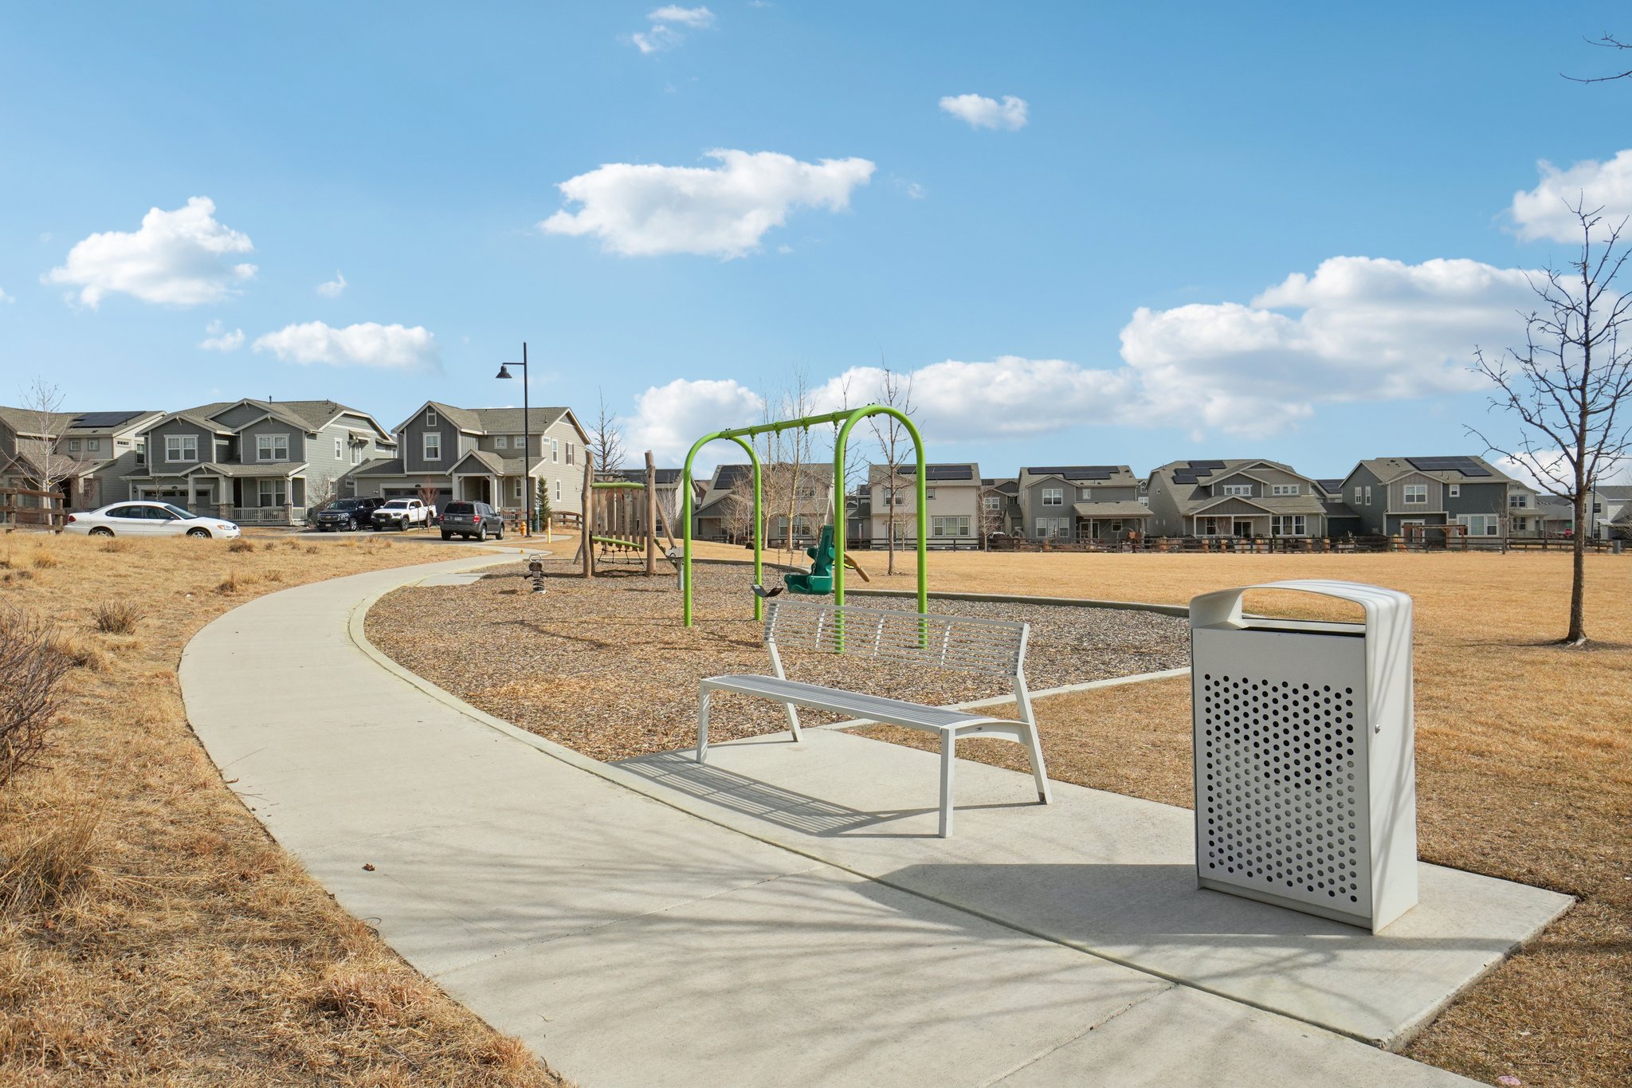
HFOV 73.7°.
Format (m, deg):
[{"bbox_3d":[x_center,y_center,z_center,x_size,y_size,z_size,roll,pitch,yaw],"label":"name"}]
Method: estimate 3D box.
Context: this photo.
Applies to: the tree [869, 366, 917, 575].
[{"bbox_3d":[1.914,-1.852,27.000,1.350,5.250,1.350,-1,1,0],"label":"tree"}]

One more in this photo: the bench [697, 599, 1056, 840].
[{"bbox_3d":[0.206,0.768,5.399,0.641,0.829,1.891,-3,3,-39],"label":"bench"}]

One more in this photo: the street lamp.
[{"bbox_3d":[-13.917,-4.836,50.000,1.600,8.900,0.720,-1,1,0],"label":"street lamp"}]

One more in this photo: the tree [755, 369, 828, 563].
[{"bbox_3d":[-1.202,-4.115,54.000,3.600,9.500,3.600,-1,1,0],"label":"tree"}]

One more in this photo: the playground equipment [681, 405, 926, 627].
[{"bbox_3d":[-0.265,-0.190,12.254,1.103,2.462,3.612,-2,2,-31],"label":"playground equipment"}]

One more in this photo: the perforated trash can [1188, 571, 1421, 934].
[{"bbox_3d":[1.642,0.661,3.670,0.366,1.071,0.579,-4,3,-41],"label":"perforated trash can"}]

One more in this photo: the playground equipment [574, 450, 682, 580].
[{"bbox_3d":[-4.418,-0.712,25.300,2.450,2.950,2.100,-1,1,0],"label":"playground equipment"}]

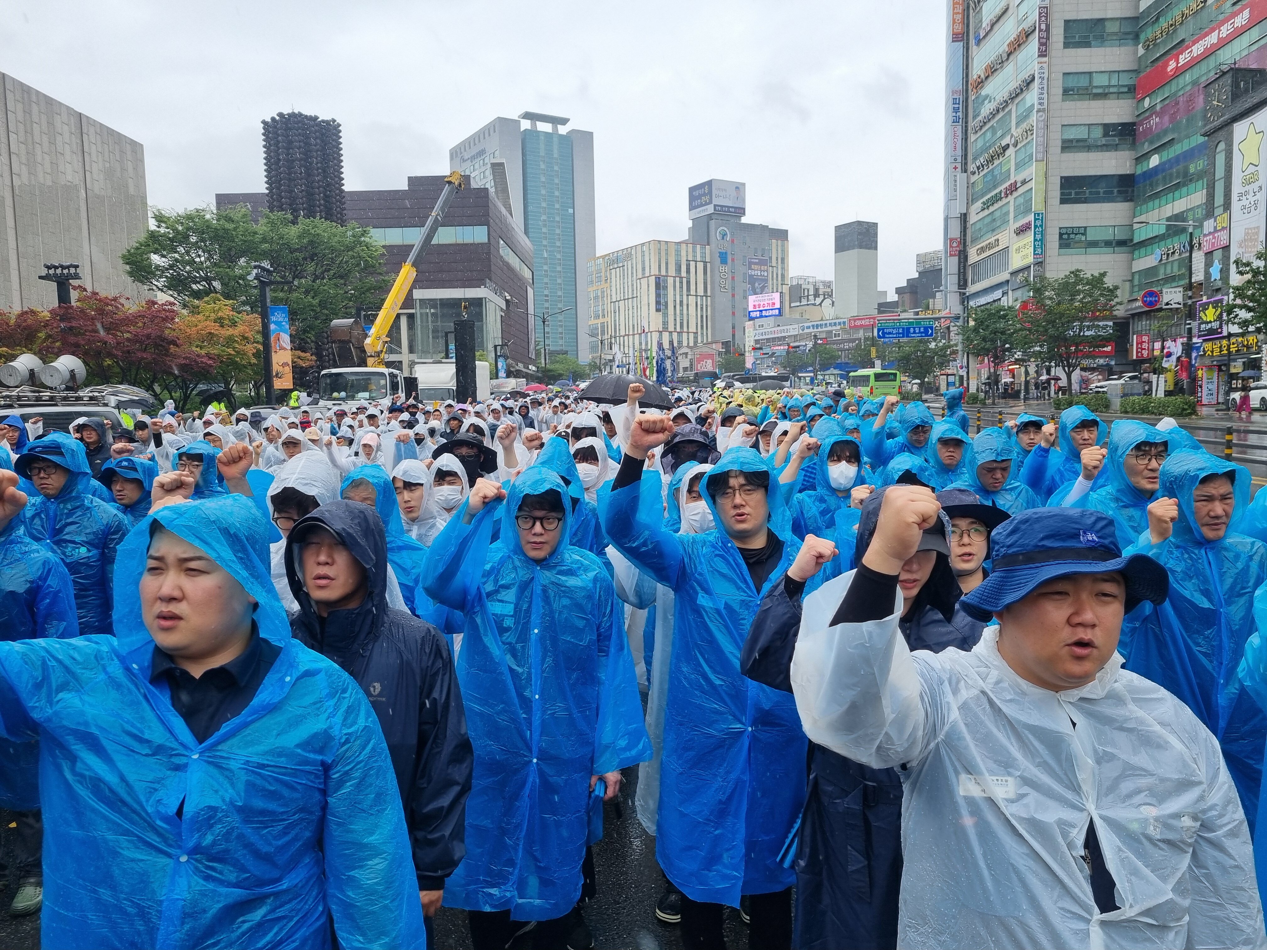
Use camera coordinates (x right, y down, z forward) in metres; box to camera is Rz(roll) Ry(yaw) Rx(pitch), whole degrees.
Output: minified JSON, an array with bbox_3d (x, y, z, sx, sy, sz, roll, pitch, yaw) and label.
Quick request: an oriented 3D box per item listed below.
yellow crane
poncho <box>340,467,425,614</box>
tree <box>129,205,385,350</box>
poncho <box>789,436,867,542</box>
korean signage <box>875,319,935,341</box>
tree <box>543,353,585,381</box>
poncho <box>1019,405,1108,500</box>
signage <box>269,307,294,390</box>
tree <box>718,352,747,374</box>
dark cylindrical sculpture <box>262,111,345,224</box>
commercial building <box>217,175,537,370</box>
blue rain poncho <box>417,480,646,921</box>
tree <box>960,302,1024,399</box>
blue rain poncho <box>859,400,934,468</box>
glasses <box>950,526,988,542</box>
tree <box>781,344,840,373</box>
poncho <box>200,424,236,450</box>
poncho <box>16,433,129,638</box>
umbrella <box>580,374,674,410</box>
[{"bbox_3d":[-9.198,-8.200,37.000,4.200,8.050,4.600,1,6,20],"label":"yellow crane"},{"bbox_3d":[-0.988,0.569,3.707,0.540,1.210,0.380,-1,5,7],"label":"poncho"},{"bbox_3d":[-16.710,-6.744,42.000,10.400,10.190,8.500,-1,5,4],"label":"tree"},{"bbox_3d":[0.975,0.443,4.559,0.560,1.280,0.450,-1,5,5],"label":"poncho"},{"bbox_3d":[22.842,-12.191,80.000,4.900,1.690,0.200,-1,5,4],"label":"korean signage"},{"bbox_3d":[-7.084,-9.854,98.000,4.500,5.450,4.500,-1,5,4],"label":"tree"},{"bbox_3d":[2.659,0.206,5.859,0.620,1.280,0.480,0,5,9],"label":"poncho"},{"bbox_3d":[-10.739,-3.892,29.000,0.600,2.530,0.060,-1,5,4],"label":"signage"},{"bbox_3d":[13.565,-13.597,129.889,4.300,6.400,4.200,-1,5,0],"label":"tree"},{"bbox_3d":[-21.980,-13.797,64.651,5.100,20.000,5.100,-3,6,-19],"label":"dark cylindrical sculpture"},{"bbox_3d":[-21.541,-15.369,91.469,21.136,18.518,34.274,-1,5,0],"label":"commercial building"},{"bbox_3d":[-0.265,0.613,2.779,0.630,1.280,0.470,-1,5,-3],"label":"blue rain poncho"},{"bbox_3d":[27.148,-9.171,72.000,4.800,7.510,4.800,-1,5,4],"label":"tree"},{"bbox_3d":[1.869,0.133,6.559,0.620,1.280,0.480,-1,5,7],"label":"blue rain poncho"},{"bbox_3d":[1.052,0.173,3.008,0.142,0.048,0.135,0,6,16],"label":"glasses"},{"bbox_3d":[21.352,-12.514,115.000,7.000,6.400,6.000,-1,5,4],"label":"tree"},{"bbox_3d":[-4.138,0.093,9.456,0.560,1.200,0.420,-1,5,3],"label":"poncho"},{"bbox_3d":[-2.820,0.474,4.814,0.580,1.360,0.400,-1,5,5],"label":"poncho"},{"bbox_3d":[-0.097,-0.839,11.608,1.150,0.800,1.150,6,1,0],"label":"umbrella"}]

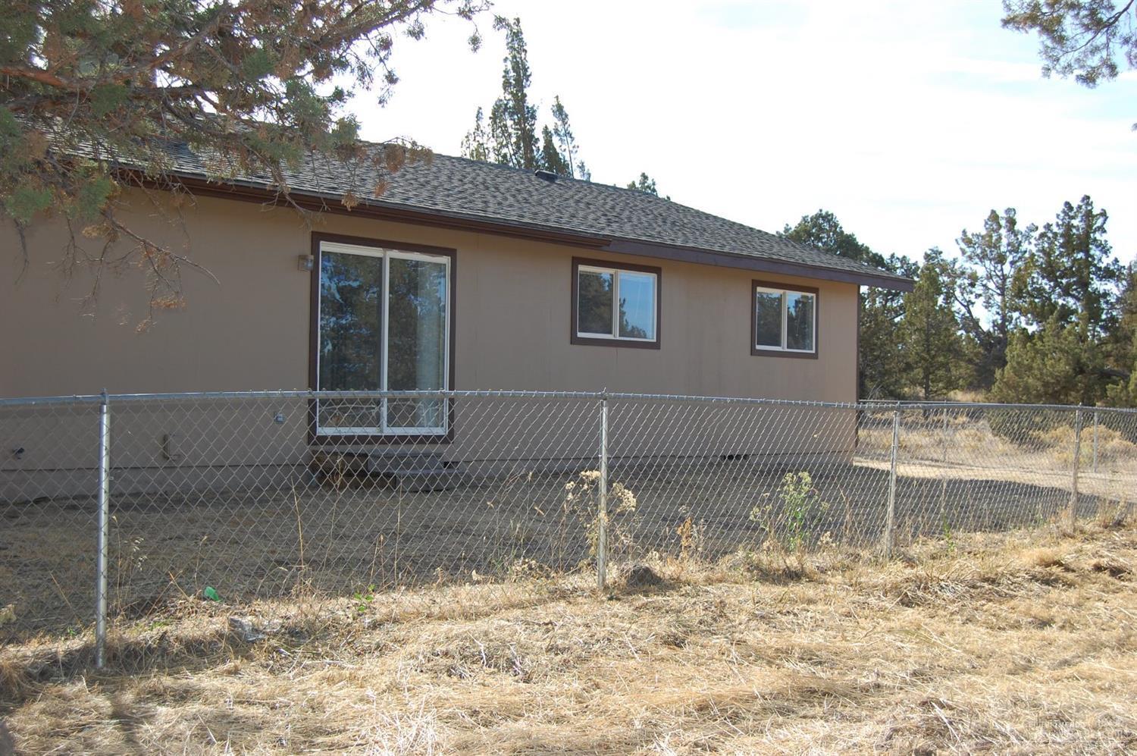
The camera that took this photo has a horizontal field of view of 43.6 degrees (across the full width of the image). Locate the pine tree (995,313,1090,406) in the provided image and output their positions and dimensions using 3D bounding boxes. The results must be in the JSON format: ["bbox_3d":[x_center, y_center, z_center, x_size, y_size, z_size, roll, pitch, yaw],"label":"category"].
[{"bbox_3d":[11.982,0.034,36.000,2.730,3.310,2.800,1,-1,0],"label":"pine tree"}]

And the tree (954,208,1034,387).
[{"bbox_3d":[16.182,-2.872,54.000,3.140,7.230,3.200,1,-1,0],"label":"tree"}]

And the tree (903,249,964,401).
[{"bbox_3d":[11.641,-1.380,45.000,2.420,5.290,2.700,1,-1,0],"label":"tree"}]

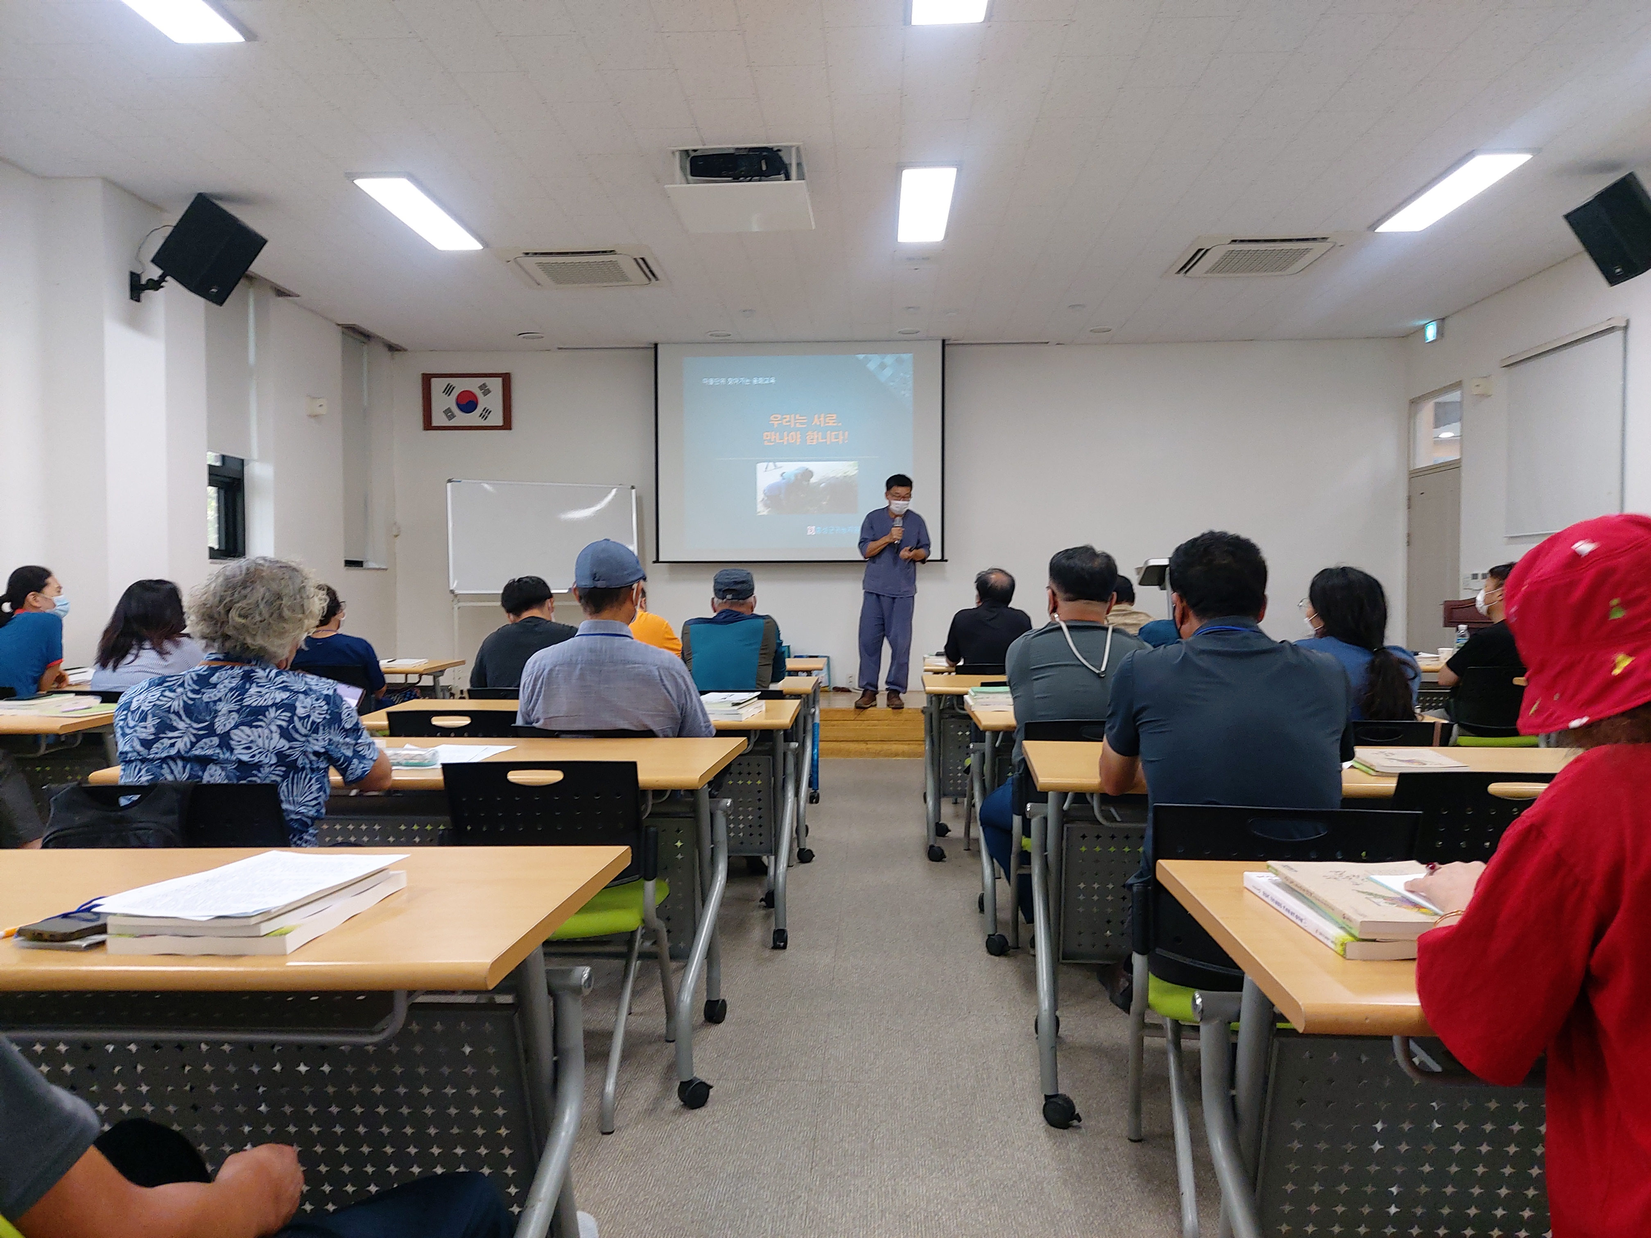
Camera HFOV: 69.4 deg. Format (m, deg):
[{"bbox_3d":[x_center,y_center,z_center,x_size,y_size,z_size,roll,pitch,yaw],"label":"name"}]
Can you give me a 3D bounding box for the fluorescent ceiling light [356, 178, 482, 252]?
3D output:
[{"bbox_3d":[-2.200,-2.211,6.530,0.290,0.060,1.240,0,1,2],"label":"fluorescent ceiling light"}]

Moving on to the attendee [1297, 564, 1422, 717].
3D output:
[{"bbox_3d":[1.479,0.450,3.466,0.460,1.204,0.770,0,1,-13],"label":"attendee"}]

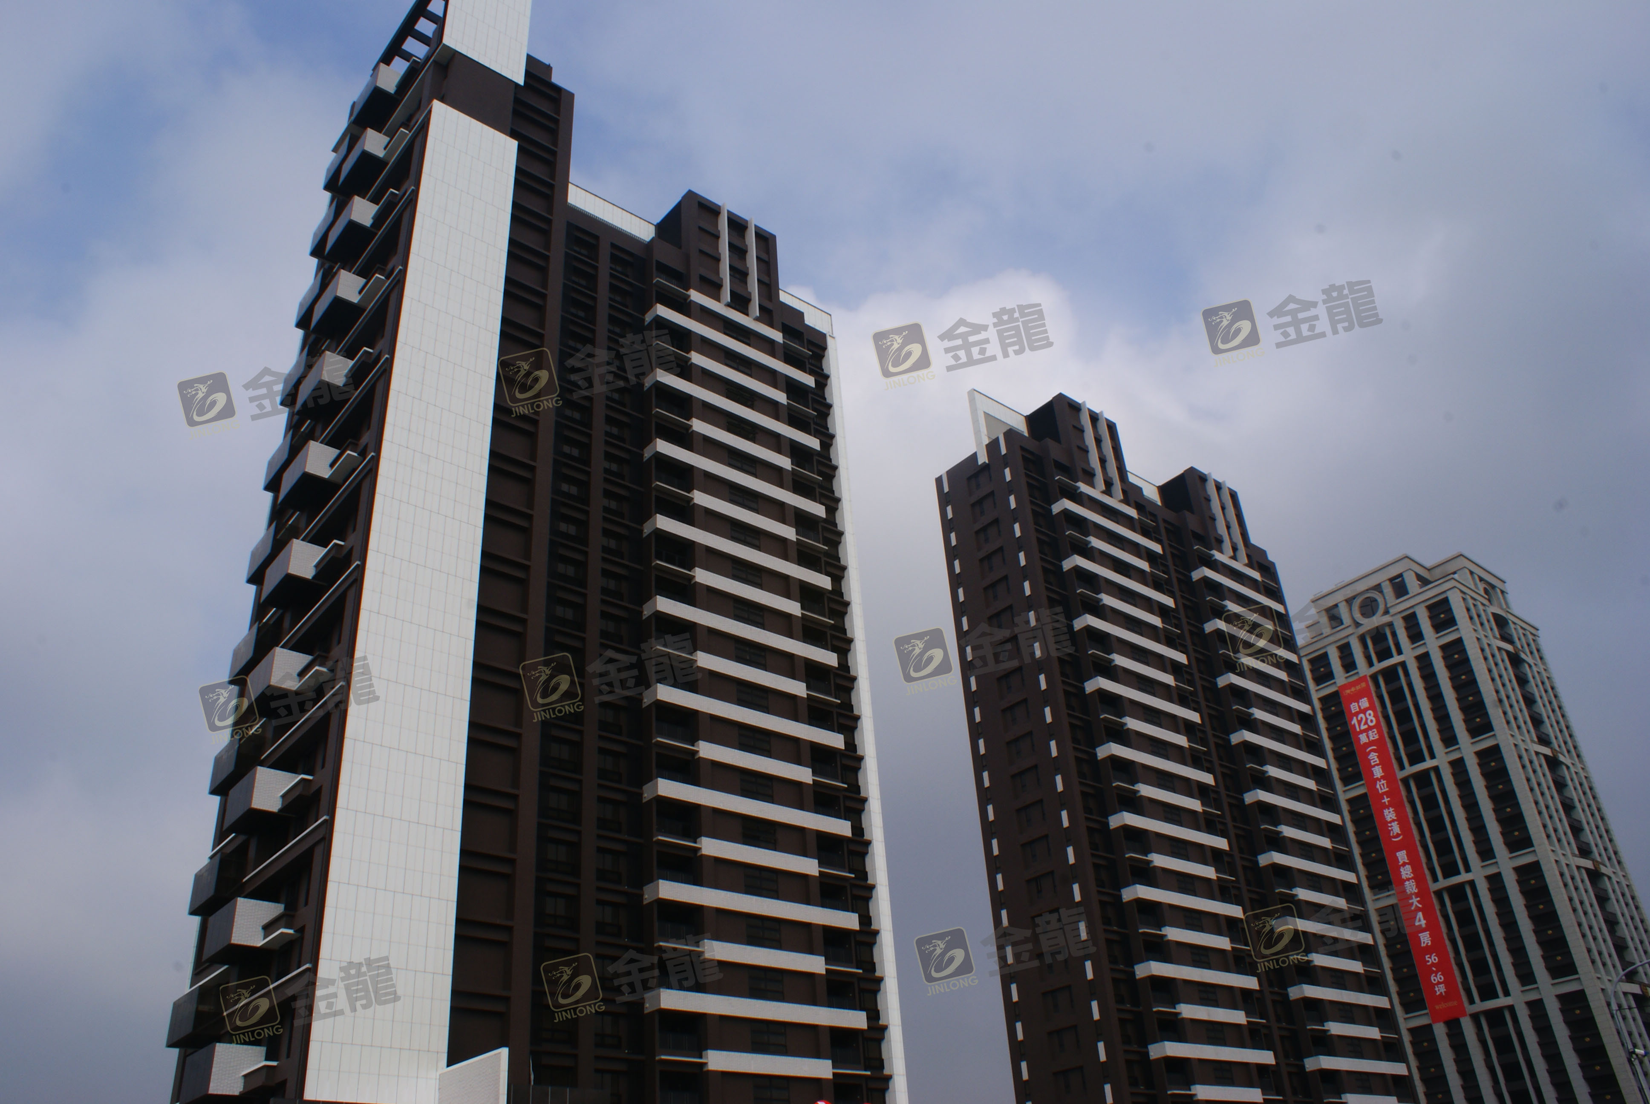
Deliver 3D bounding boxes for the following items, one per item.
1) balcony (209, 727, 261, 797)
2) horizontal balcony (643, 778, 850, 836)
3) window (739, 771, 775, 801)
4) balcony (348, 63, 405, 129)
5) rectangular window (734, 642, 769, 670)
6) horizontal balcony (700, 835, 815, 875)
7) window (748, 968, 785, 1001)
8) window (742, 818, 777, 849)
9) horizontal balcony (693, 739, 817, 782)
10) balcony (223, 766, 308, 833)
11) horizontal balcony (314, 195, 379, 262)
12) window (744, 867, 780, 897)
[{"bbox_3d":[-31.118,11.593,66.362,2.132,2.082,4.153,21,-39,-37],"label":"balcony"},{"bbox_3d":[-4.828,17.272,81.789,15.904,1.088,1.984,20,-38,-36],"label":"horizontal balcony"},{"bbox_3d":[-4.548,15.905,83.022,2.752,1.760,0.192,20,-38,-36],"label":"window"},{"bbox_3d":[-30.684,-31.238,85.521,1.900,2.080,3.950,21,-40,-36],"label":"balcony"},{"bbox_3d":[-5.224,7.477,87.865,2.752,1.728,0.192,20,-38,-36],"label":"rectangular window"},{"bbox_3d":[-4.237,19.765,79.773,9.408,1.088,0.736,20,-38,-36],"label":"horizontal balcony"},{"bbox_3d":[-3.504,26.004,74.243,2.622,1.800,0.200,21,-40,-36],"label":"window"},{"bbox_3d":[-4.306,18.626,81.482,2.752,1.760,0.192,20,-38,-36],"label":"window"},{"bbox_3d":[-4.500,13.927,80.943,9.284,1.109,0.650,21,-40,-36],"label":"horizontal balcony"},{"bbox_3d":[-28.096,12.569,62.019,2.304,2.144,3.808,20,-38,-36],"label":"balcony"},{"bbox_3d":[-29.928,-20.308,78.904,1.900,2.080,3.950,21,-40,-36],"label":"horizontal balcony"},{"bbox_3d":[-3.994,20.808,77.354,2.675,1.800,0.200,21,-40,-36],"label":"window"}]

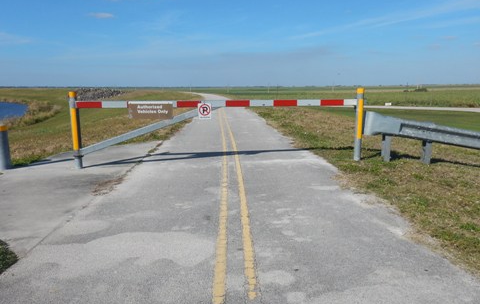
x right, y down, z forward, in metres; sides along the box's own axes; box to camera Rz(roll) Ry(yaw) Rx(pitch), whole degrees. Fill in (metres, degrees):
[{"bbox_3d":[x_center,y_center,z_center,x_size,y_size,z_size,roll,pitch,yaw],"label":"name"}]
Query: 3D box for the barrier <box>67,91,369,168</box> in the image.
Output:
[{"bbox_3d":[-0.342,-0.442,6.292,5.502,1.430,0.220,-1,11,-4],"label":"barrier"}]

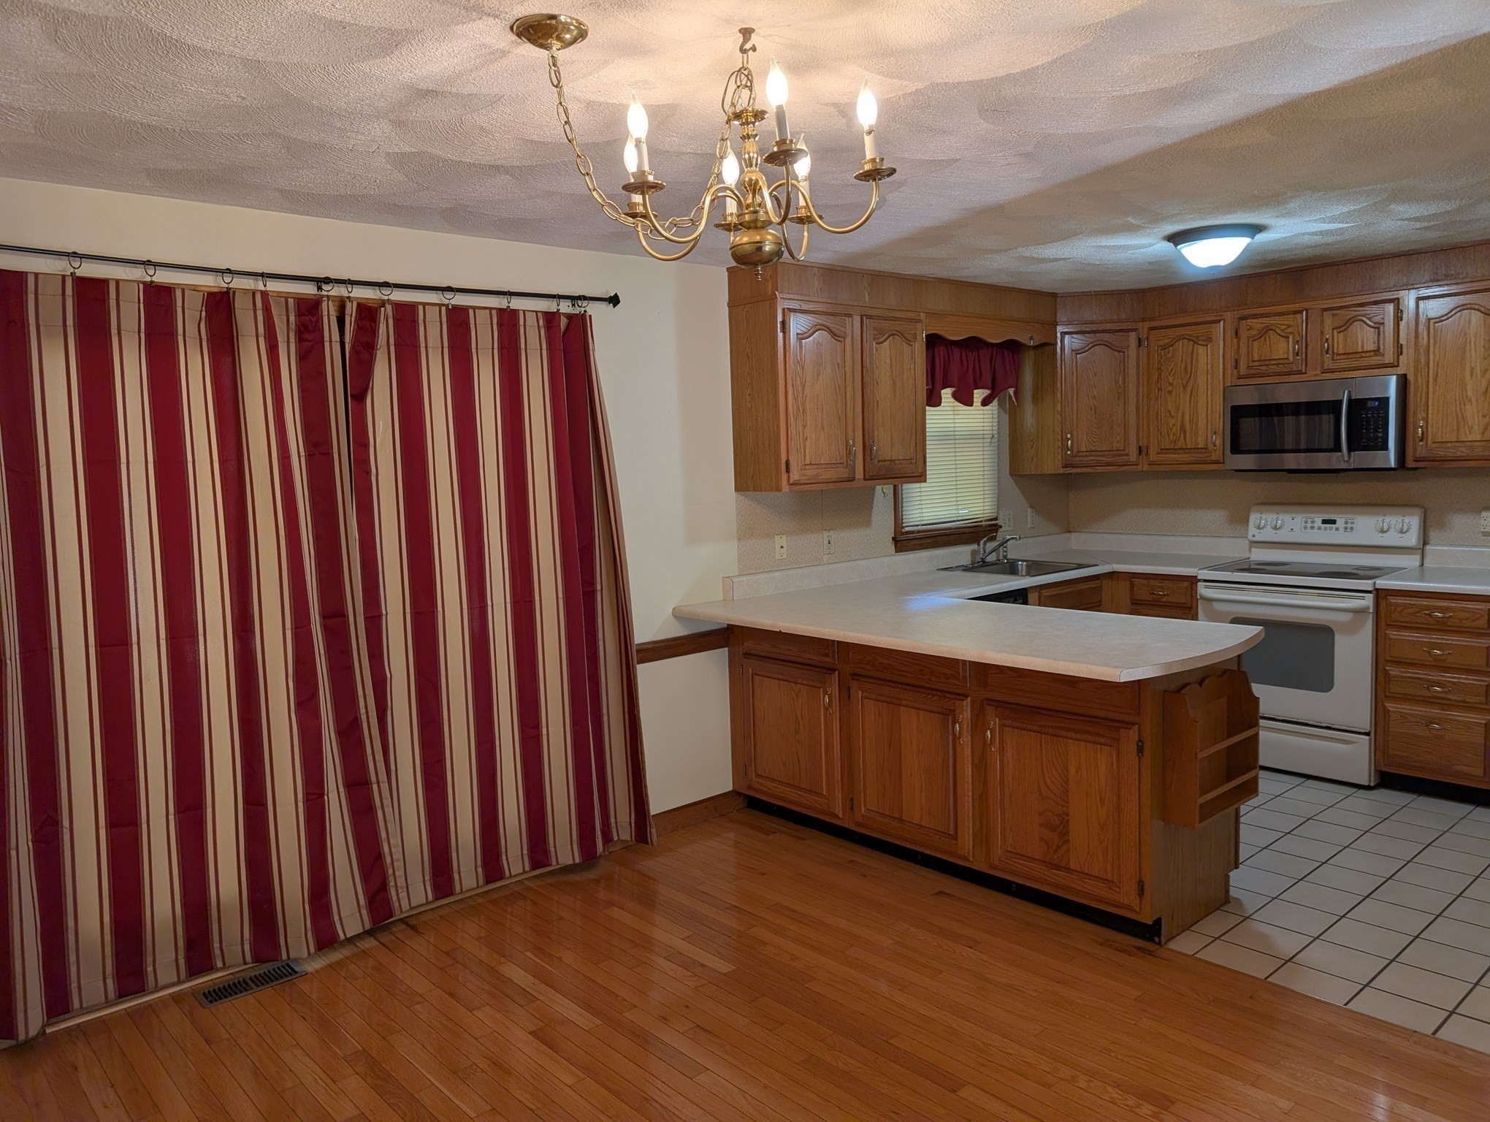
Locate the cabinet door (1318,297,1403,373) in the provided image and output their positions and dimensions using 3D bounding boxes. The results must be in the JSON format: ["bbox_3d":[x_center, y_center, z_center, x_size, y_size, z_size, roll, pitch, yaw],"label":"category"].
[{"bbox_3d":[2.769,-1.009,4.661,0.030,0.292,0.318,-7,8,-40],"label":"cabinet door"}]

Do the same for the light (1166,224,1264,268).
[{"bbox_3d":[1.809,-1.189,3.979,0.350,0.144,0.350,-7,8,-41],"label":"light"}]

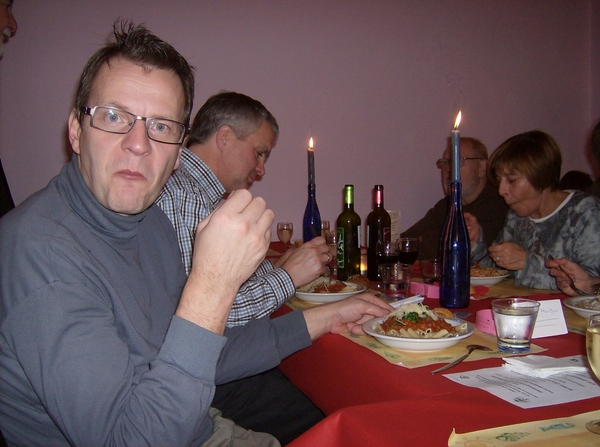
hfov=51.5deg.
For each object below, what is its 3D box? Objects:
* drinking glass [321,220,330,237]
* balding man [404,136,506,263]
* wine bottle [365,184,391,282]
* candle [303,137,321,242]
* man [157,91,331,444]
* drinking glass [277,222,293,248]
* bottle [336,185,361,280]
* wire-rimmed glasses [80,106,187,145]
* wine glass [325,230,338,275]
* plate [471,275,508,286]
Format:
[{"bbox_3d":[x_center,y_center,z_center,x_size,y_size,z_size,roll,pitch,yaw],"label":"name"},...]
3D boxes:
[{"bbox_3d":[0.097,0.067,2.646,0.066,0.143,0.066,0,4,0],"label":"drinking glass"},{"bbox_3d":[0.636,0.302,2.259,0.660,1.214,0.560,-3,4,-35],"label":"balding man"},{"bbox_3d":[0.251,0.027,1.981,0.076,0.303,0.076,1,4,17],"label":"wine bottle"},{"bbox_3d":[0.051,-0.116,2.580,0.078,0.490,0.078,0,4,0],"label":"candle"},{"bbox_3d":[-0.199,0.333,1.447,0.700,1.266,0.530,-2,4,-21],"label":"man"},{"bbox_3d":[-0.057,0.067,2.440,0.064,0.146,0.064,0,4,0],"label":"drinking glass"},{"bbox_3d":[0.155,0.023,1.955,0.075,0.300,0.075,0,4,0],"label":"bottle"},{"bbox_3d":[-0.234,-0.127,0.833,0.142,0.042,0.138,9,-1,-28],"label":"wire-rimmed glasses"},{"bbox_3d":[0.118,0.093,2.060,0.064,0.146,0.064,0,4,0],"label":"wine glass"},{"bbox_3d":[0.515,0.164,1.840,0.213,0.034,0.213,0,4,0],"label":"plate"}]

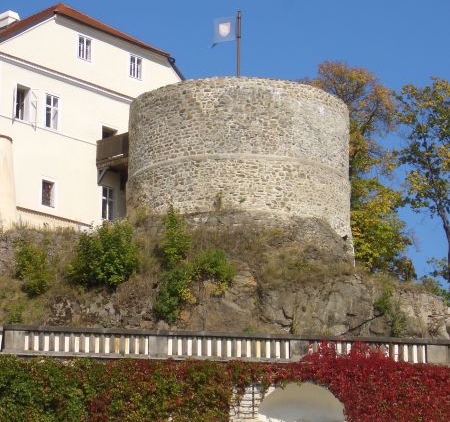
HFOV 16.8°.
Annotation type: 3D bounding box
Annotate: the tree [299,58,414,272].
[{"bbox_3d":[6.378,-2.090,73.975,5.700,10.760,5.500,0,-12,0],"label":"tree"}]

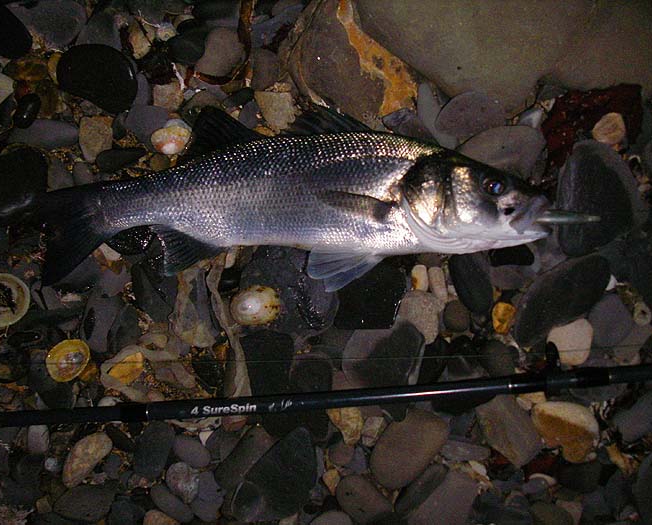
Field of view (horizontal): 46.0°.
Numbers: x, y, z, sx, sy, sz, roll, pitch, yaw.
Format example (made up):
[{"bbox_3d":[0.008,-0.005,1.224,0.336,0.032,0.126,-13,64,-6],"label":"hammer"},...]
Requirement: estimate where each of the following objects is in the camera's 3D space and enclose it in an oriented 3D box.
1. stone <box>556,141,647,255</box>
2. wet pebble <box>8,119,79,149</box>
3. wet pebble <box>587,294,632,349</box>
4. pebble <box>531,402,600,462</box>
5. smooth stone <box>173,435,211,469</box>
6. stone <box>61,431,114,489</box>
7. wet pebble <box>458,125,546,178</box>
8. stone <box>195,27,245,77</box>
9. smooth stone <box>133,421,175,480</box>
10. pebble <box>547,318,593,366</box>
[{"bbox_3d":[0.256,-0.062,0.721,0.087,0.030,0.113,-6,80,-1],"label":"stone"},{"bbox_3d":[-0.268,-0.122,0.732,0.070,0.018,0.031,2,80,0],"label":"wet pebble"},{"bbox_3d":[0.259,0.054,0.701,0.052,0.019,0.040,-43,83,-7],"label":"wet pebble"},{"bbox_3d":[0.213,0.146,0.684,0.064,0.026,0.050,36,82,6],"label":"pebble"},{"bbox_3d":[-0.115,0.162,0.658,0.037,0.018,0.025,31,77,8],"label":"smooth stone"},{"bbox_3d":[-0.213,0.173,0.679,0.029,0.017,0.056,42,83,7],"label":"stone"},{"bbox_3d":[0.168,-0.103,0.730,0.084,0.027,0.056,-6,74,-2],"label":"wet pebble"},{"bbox_3d":[-0.105,-0.208,0.758,0.044,0.023,0.053,36,77,9],"label":"stone"},{"bbox_3d":[-0.148,0.161,0.658,0.036,0.022,0.050,7,74,2],"label":"smooth stone"},{"bbox_3d":[0.221,0.074,0.689,0.041,0.021,0.038,-18,81,-3],"label":"pebble"}]

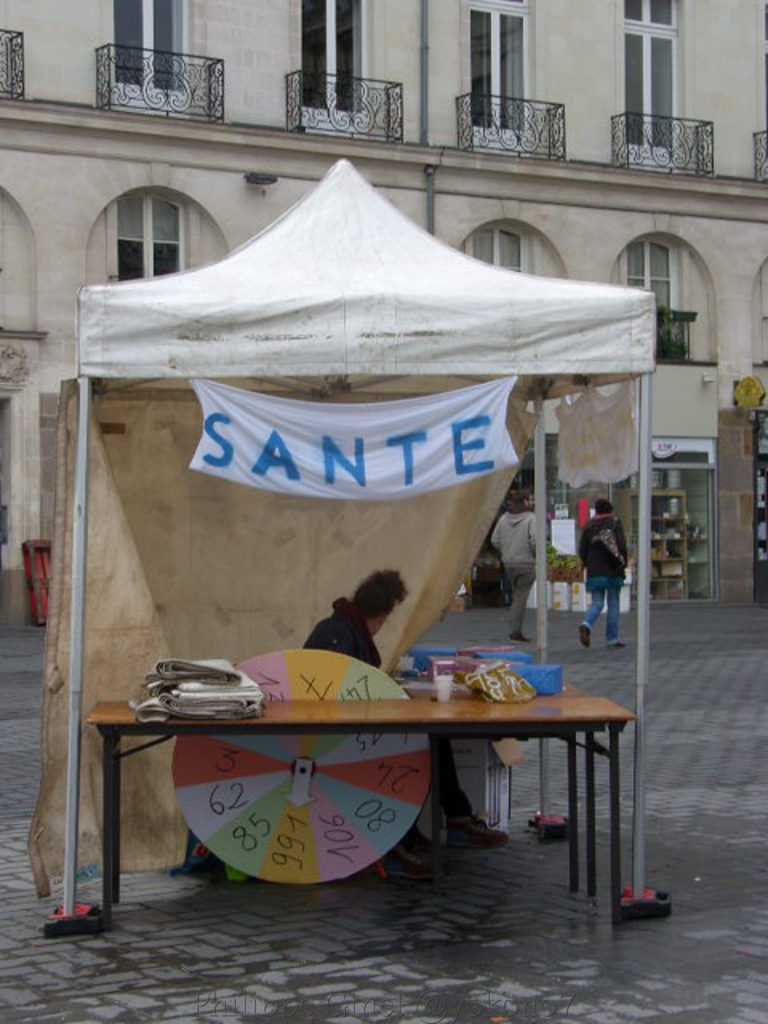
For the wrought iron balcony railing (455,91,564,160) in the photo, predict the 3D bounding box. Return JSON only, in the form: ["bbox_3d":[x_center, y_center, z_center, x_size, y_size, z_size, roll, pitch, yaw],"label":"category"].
[{"bbox_3d":[2.134,-6.350,34.414,1.882,0.945,0.442,0,-1,-32],"label":"wrought iron balcony railing"}]

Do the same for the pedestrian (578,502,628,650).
[{"bbox_3d":[2.481,0.678,23.400,0.480,1.650,0.480,-1,-1,31],"label":"pedestrian"}]

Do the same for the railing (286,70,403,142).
[{"bbox_3d":[-0.603,-6.348,32.705,1.882,0.945,0.442,0,-1,-32],"label":"railing"}]

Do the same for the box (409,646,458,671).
[{"bbox_3d":[0.234,0.693,9.600,0.230,0.115,0.220,-1,-1,3],"label":"box"}]

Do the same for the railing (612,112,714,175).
[{"bbox_3d":[4.870,-6.351,36.123,1.882,0.945,0.442,0,-1,-32],"label":"railing"}]

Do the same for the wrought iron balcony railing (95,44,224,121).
[{"bbox_3d":[-3.340,-6.346,30.995,1.882,0.945,0.442,0,-1,-32],"label":"wrought iron balcony railing"}]

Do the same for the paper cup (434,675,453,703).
[{"bbox_3d":[0.238,0.702,8.200,0.074,0.106,0.074,0,-1,0],"label":"paper cup"}]

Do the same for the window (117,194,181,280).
[{"bbox_3d":[-3.604,-3.849,31.494,1.155,1.950,0.150,0,-1,-32],"label":"window"}]

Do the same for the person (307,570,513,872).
[{"bbox_3d":[0.106,0.884,9.000,0.850,1.270,0.660,0,-1,-6],"label":"person"}]

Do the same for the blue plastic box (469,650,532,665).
[{"bbox_3d":[0.529,0.681,9.250,0.240,0.115,0.220,-1,-1,14],"label":"blue plastic box"}]

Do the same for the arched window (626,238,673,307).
[{"bbox_3d":[4.679,-3.846,36.667,1.180,1.950,0.150,0,-1,-32],"label":"arched window"}]

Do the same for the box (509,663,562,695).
[{"bbox_3d":[0.640,0.703,8.640,0.200,0.115,0.200,-1,-1,14],"label":"box"}]

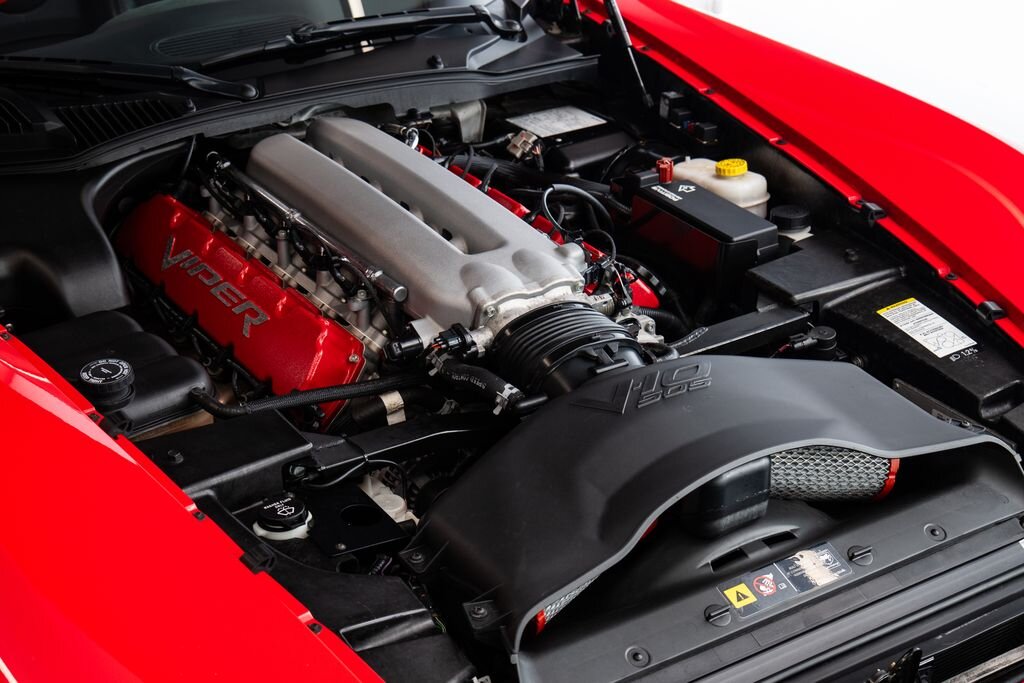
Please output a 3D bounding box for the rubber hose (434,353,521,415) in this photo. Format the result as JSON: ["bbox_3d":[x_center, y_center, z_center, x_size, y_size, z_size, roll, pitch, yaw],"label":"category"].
[{"bbox_3d":[-0.038,0.046,1.630,0.035,0.040,0.120,-22,34,-37],"label":"rubber hose"}]

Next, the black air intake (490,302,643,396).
[{"bbox_3d":[0.081,0.057,1.675,0.175,0.150,0.170,-16,31,-29],"label":"black air intake"}]

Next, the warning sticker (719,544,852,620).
[{"bbox_3d":[0.266,0.232,1.440,0.144,0.002,0.039,-16,52,-29],"label":"warning sticker"}]

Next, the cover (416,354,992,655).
[{"bbox_3d":[0.201,0.106,1.494,0.630,0.130,0.260,-16,31,-29],"label":"cover"}]

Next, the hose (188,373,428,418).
[{"bbox_3d":[-0.227,0.058,1.637,0.255,0.038,0.028,-8,28,-15],"label":"hose"}]

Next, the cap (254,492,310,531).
[{"bbox_3d":[-0.227,0.170,1.465,0.050,0.023,0.050,0,26,0],"label":"cap"}]

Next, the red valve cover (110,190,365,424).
[{"bbox_3d":[-0.395,-0.063,1.968,0.080,0.145,0.610,19,10,-40],"label":"red valve cover"}]

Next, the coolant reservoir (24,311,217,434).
[{"bbox_3d":[-0.462,0.070,1.651,0.175,0.160,0.225,-16,31,-29],"label":"coolant reservoir"}]

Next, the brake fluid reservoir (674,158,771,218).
[{"bbox_3d":[0.296,-0.212,2.164,0.087,0.125,0.137,-16,31,-29],"label":"brake fluid reservoir"}]

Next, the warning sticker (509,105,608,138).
[{"bbox_3d":[0.071,-0.346,2.330,0.130,0.002,0.094,-16,31,-29],"label":"warning sticker"}]

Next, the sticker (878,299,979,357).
[{"bbox_3d":[0.492,-0.016,1.755,0.065,0.002,0.103,-16,43,-29],"label":"sticker"}]

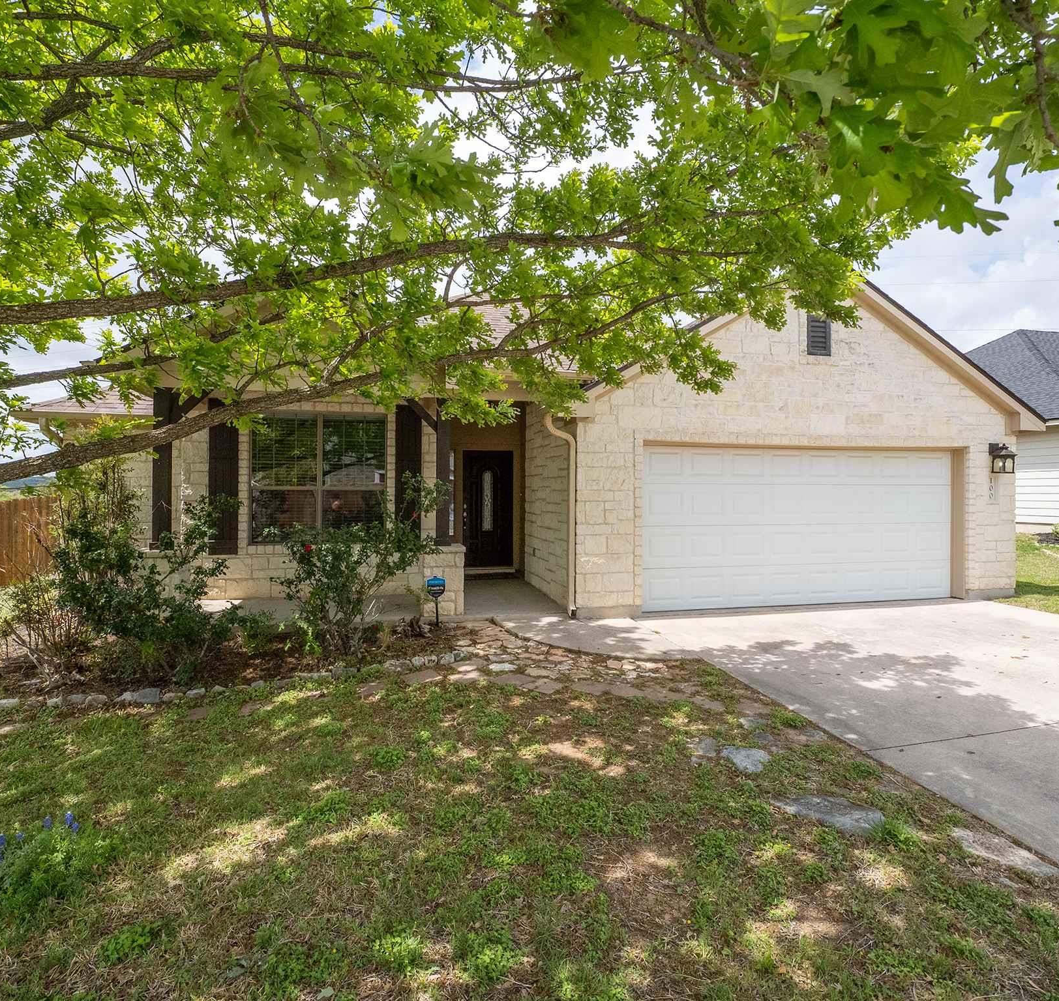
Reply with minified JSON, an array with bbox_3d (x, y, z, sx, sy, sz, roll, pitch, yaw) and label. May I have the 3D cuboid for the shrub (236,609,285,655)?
[{"bbox_3d":[-2.840,1.384,6.500,0.470,0.480,0.450,0,1,-12],"label":"shrub"}]

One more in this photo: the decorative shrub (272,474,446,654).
[{"bbox_3d":[-1.763,0.654,6.400,1.720,1.830,1.400,0,1,-12],"label":"decorative shrub"}]

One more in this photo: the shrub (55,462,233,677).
[{"bbox_3d":[-3.711,0.664,5.950,1.650,2.100,1.400,0,1,-12],"label":"shrub"}]

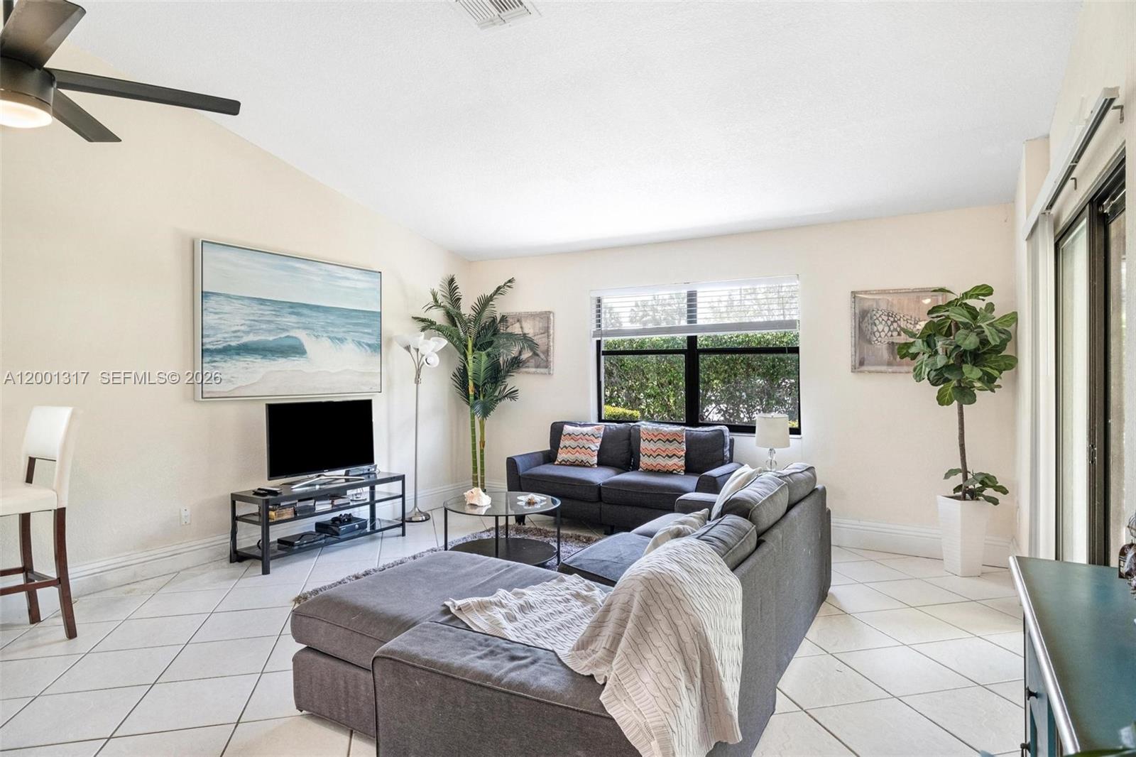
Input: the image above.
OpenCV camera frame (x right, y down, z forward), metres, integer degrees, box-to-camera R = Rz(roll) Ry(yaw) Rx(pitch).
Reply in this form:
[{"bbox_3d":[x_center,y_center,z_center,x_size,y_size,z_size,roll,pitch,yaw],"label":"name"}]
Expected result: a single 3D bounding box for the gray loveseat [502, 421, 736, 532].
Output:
[{"bbox_3d":[0.440,0.823,5.175,1.810,0.870,0.750,0,0,31],"label":"gray loveseat"}]

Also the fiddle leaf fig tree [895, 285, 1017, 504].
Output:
[{"bbox_3d":[2.493,0.097,4.050,0.670,1.400,0.630,0,0,31],"label":"fiddle leaf fig tree"}]

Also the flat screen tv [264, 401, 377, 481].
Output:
[{"bbox_3d":[-1.807,0.441,4.660,0.110,0.525,0.915,0,0,31],"label":"flat screen tv"}]

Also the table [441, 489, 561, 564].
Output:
[{"bbox_3d":[-0.437,1.030,4.191,0.795,0.410,0.795,0,0,0],"label":"table"}]

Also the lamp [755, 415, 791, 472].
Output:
[{"bbox_3d":[1.489,0.477,4.587,0.245,0.445,0.245,0,0,31],"label":"lamp"}]

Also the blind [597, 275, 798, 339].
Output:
[{"bbox_3d":[0.992,-0.585,5.338,1.824,0.432,0.070,0,0,31],"label":"blind"}]

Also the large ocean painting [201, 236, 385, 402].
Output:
[{"bbox_3d":[-2.039,-0.390,4.828,0.060,1.067,1.560,0,0,31],"label":"large ocean painting"}]

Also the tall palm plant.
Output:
[{"bbox_3d":[-0.854,0.165,5.821,1.080,2.190,0.950,0,0,-14],"label":"tall palm plant"}]

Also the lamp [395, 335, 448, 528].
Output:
[{"bbox_3d":[-1.312,0.432,5.652,0.430,1.650,0.440,0,0,31],"label":"lamp"}]

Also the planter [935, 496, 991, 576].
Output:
[{"bbox_3d":[2.552,1.011,4.069,0.207,0.487,0.207,0,0,6],"label":"planter"}]

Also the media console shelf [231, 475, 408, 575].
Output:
[{"bbox_3d":[-1.787,1.013,4.654,0.394,0.486,1.184,0,0,33],"label":"media console shelf"}]

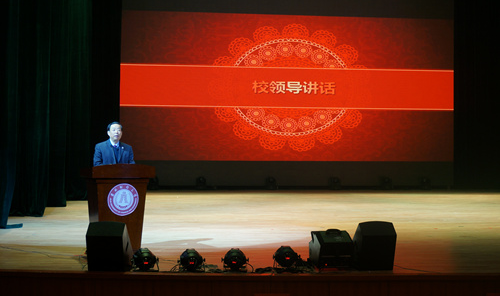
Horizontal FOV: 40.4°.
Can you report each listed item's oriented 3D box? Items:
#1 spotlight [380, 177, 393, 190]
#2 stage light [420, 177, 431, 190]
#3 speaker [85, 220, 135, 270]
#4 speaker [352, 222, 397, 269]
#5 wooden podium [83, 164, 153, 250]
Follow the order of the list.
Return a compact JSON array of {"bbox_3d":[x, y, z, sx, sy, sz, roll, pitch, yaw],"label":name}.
[{"bbox_3d":[4.180,1.090,20.800,0.350,0.430,0.330,0,0,6],"label":"spotlight"},{"bbox_3d":[5.370,1.090,20.800,0.350,0.430,0.330,0,0,6],"label":"stage light"},{"bbox_3d":[-1.570,1.108,7.760,0.400,0.530,0.540,0,0,5],"label":"speaker"},{"bbox_3d":[1.415,1.100,7.720,0.400,0.530,0.600,0,0,0],"label":"speaker"},{"bbox_3d":[-1.765,0.780,9.100,0.850,1.140,0.530,0,0,-29],"label":"wooden podium"}]

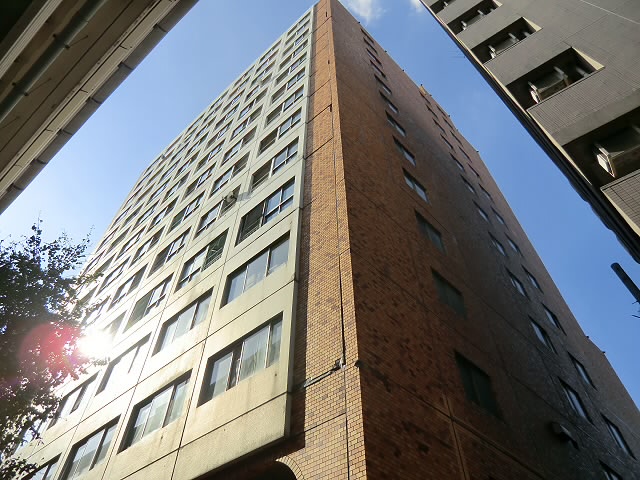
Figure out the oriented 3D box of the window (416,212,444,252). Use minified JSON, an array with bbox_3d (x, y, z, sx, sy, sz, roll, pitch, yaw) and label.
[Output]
[{"bbox_3d":[3.773,-0.119,15.156,1.510,1.342,0.160,37,-60,-26],"label":"window"}]

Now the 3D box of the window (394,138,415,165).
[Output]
[{"bbox_3d":[3.787,-3.798,19.802,1.510,1.342,0.160,37,-60,-26],"label":"window"}]

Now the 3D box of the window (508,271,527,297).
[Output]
[{"bbox_3d":[8.805,2.098,19.877,1.360,1.150,0.180,37,-60,-25],"label":"window"}]

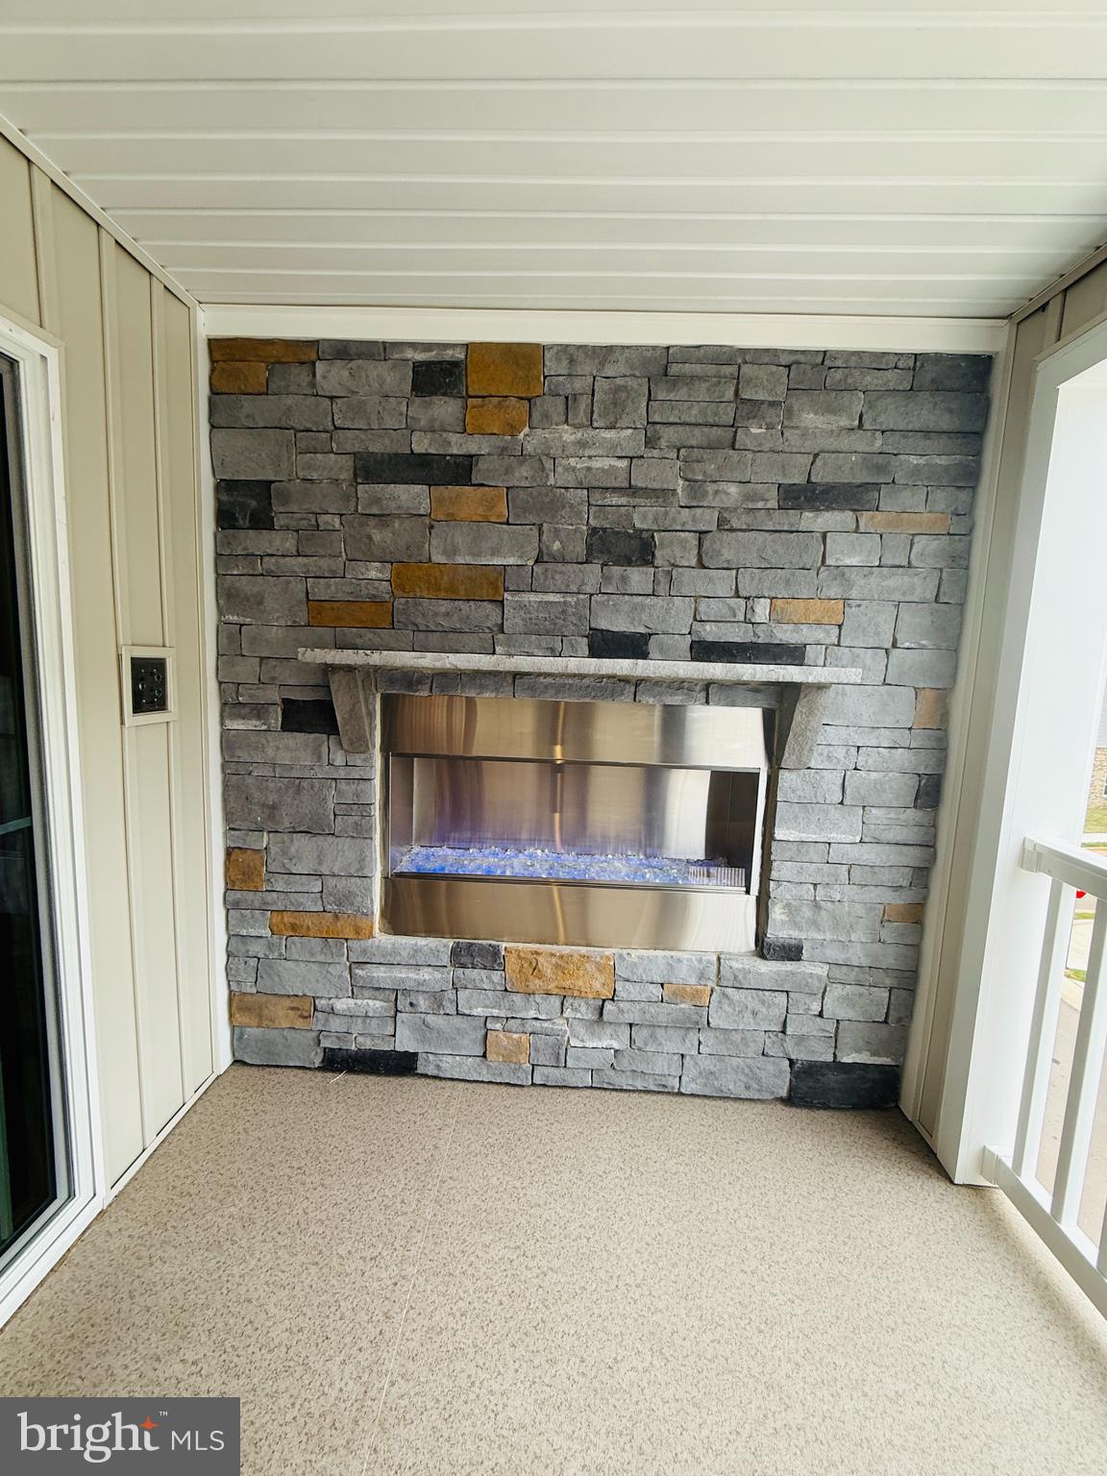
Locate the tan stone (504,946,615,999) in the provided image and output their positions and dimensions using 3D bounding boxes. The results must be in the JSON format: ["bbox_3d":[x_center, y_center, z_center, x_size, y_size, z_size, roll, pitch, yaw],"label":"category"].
[{"bbox_3d":[0.023,0.761,1.973,0.355,0.155,0.055,2,7,2],"label":"tan stone"}]

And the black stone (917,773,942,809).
[{"bbox_3d":[1.173,0.162,1.886,0.069,0.111,0.060,2,7,2],"label":"black stone"}]

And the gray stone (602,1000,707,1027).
[{"bbox_3d":[0.343,0.924,2.030,0.346,0.076,0.060,2,7,2],"label":"gray stone"}]

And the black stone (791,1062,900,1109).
[{"bbox_3d":[0.953,1.131,1.978,0.348,0.156,0.070,2,7,2],"label":"black stone"}]

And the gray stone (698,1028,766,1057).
[{"bbox_3d":[0.583,0.993,1.979,0.211,0.086,0.070,2,7,2],"label":"gray stone"}]

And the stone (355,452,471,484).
[{"bbox_3d":[-0.427,-0.825,1.846,0.361,0.089,0.060,2,7,2],"label":"stone"}]

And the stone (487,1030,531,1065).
[{"bbox_3d":[-0.148,1.028,2.016,0.148,0.110,0.070,2,7,2],"label":"stone"}]

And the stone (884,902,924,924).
[{"bbox_3d":[1.135,0.564,1.957,0.128,0.069,0.060,2,7,2],"label":"stone"}]

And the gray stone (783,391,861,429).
[{"bbox_3d":[0.776,-0.945,1.738,0.215,0.103,0.055,2,7,2],"label":"gray stone"}]

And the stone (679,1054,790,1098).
[{"bbox_3d":[0.604,1.127,2.023,0.354,0.136,0.060,2,6,2],"label":"stone"}]

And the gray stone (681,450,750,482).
[{"bbox_3d":[0.476,-0.800,1.779,0.205,0.086,0.070,2,7,2],"label":"gray stone"}]

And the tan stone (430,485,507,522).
[{"bbox_3d":[-0.252,-0.705,1.823,0.231,0.103,0.070,2,7,2],"label":"tan stone"}]

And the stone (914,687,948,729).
[{"bbox_3d":[1.158,-0.095,1.854,0.089,0.128,0.060,2,7,2],"label":"stone"}]

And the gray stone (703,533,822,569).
[{"bbox_3d":[0.617,-0.559,1.791,0.355,0.102,0.055,2,7,2],"label":"gray stone"}]

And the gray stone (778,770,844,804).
[{"bbox_3d":[0.803,0.151,1.881,0.202,0.101,0.060,2,7,2],"label":"gray stone"}]

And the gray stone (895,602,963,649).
[{"bbox_3d":[1.121,-0.337,1.803,0.191,0.131,0.055,2,7,2],"label":"gray stone"}]

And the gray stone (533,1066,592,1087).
[{"bbox_3d":[0.031,1.131,2.027,0.196,0.063,0.070,2,7,2],"label":"gray stone"}]

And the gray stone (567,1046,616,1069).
[{"bbox_3d":[0.127,1.069,2.033,0.159,0.078,0.060,2,6,2],"label":"gray stone"}]

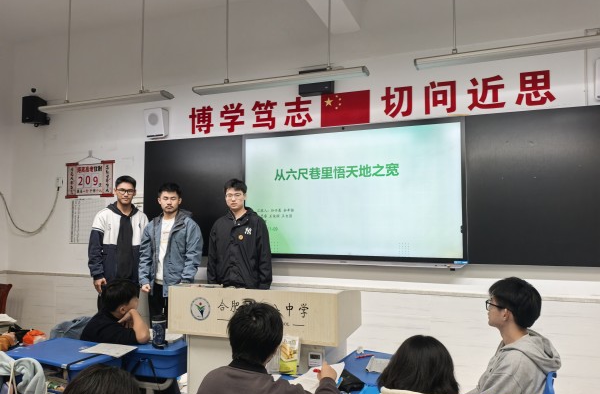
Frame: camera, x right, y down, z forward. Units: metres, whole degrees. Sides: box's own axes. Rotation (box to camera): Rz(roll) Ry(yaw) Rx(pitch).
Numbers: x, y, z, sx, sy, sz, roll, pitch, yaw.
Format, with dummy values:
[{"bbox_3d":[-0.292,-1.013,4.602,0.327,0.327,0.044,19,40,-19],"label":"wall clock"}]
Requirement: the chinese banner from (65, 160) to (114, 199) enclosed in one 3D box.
[{"bbox_3d":[-2.307,-0.187,5.149,0.700,0.400,0.020,-1,-4,21],"label":"chinese banner"}]

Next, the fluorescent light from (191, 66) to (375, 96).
[{"bbox_3d":[-0.160,-0.776,3.199,1.240,0.055,0.140,-1,-4,21],"label":"fluorescent light"}]

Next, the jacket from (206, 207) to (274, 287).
[{"bbox_3d":[-0.454,0.441,3.585,0.490,0.747,0.280,0,-3,5],"label":"jacket"}]

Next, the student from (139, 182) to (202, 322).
[{"bbox_3d":[-0.996,0.763,3.596,0.480,1.768,0.280,0,-3,2],"label":"student"}]

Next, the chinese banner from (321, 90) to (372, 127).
[{"bbox_3d":[0.397,-0.772,4.113,0.440,0.290,0.010,-1,-4,21],"label":"chinese banner"}]

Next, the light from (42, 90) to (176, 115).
[{"bbox_3d":[-1.583,-0.749,3.749,1.240,0.055,0.140,-1,-4,21],"label":"light"}]

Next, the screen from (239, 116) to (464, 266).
[{"bbox_3d":[0.401,-0.026,4.035,1.960,1.150,0.090,-1,-4,21],"label":"screen"}]

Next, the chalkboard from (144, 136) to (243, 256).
[{"bbox_3d":[-1.053,0.003,4.571,1.130,1.160,0.050,-1,-4,21],"label":"chalkboard"}]

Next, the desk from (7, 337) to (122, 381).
[{"bbox_3d":[-1.349,1.280,2.706,0.610,0.760,0.400,-2,-4,30],"label":"desk"}]

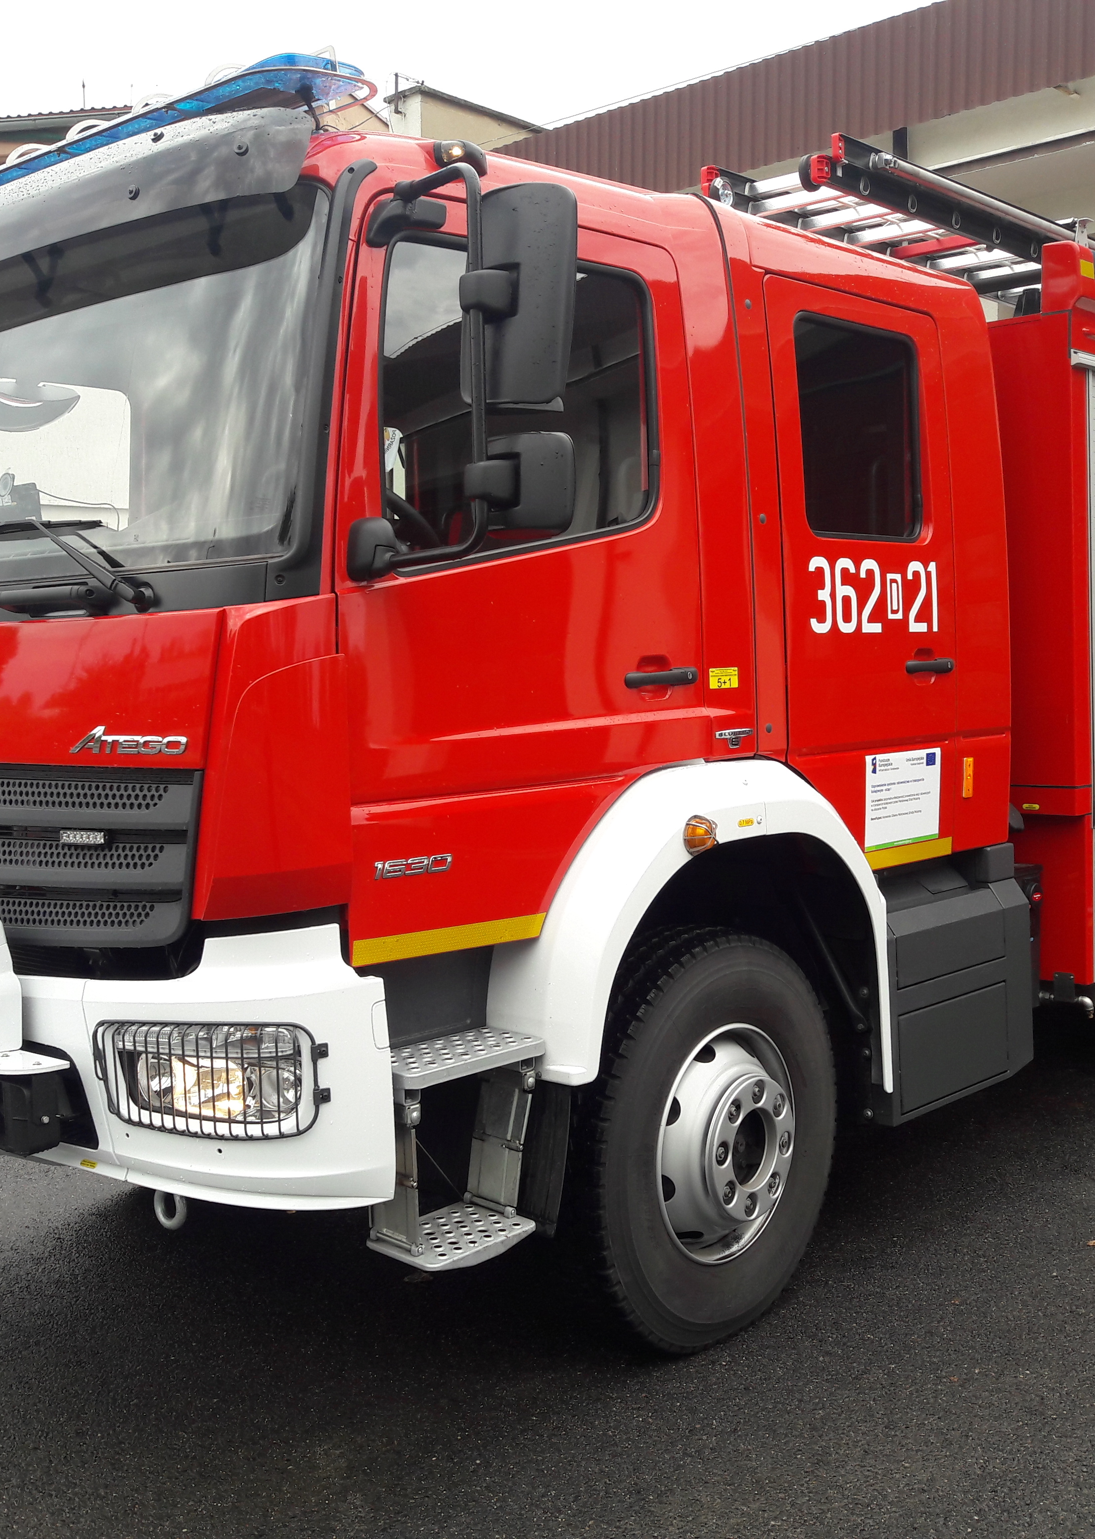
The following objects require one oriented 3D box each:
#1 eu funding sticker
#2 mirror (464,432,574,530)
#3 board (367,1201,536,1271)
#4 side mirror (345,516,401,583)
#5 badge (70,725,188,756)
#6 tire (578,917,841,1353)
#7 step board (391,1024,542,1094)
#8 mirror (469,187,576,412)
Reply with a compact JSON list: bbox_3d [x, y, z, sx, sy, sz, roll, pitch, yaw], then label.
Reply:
[{"bbox_3d":[1.024,0.084,4.767,0.010,0.272,0.413,2,5,42],"label":"eu funding sticker"},{"bbox_3d":[-0.059,-0.541,3.126,0.240,0.185,0.110,0,4,31],"label":"mirror"},{"bbox_3d":[-0.203,1.008,3.570,0.215,0.045,0.345,2,5,42],"label":"board"},{"bbox_3d":[-0.326,-0.420,3.205,0.090,0.122,0.100,2,5,42],"label":"side mirror"},{"bbox_3d":[-0.848,-0.058,3.339,0.410,0.058,0.015,1,5,39],"label":"badge"},{"bbox_3d":[0.372,0.940,4.250,0.290,1.030,1.030,1,5,41],"label":"tire"},{"bbox_3d":[-0.222,0.615,3.537,0.220,0.040,0.420,2,5,42],"label":"step board"},{"bbox_3d":[-0.043,-0.888,3.100,0.215,0.405,0.110,0,4,27],"label":"mirror"}]

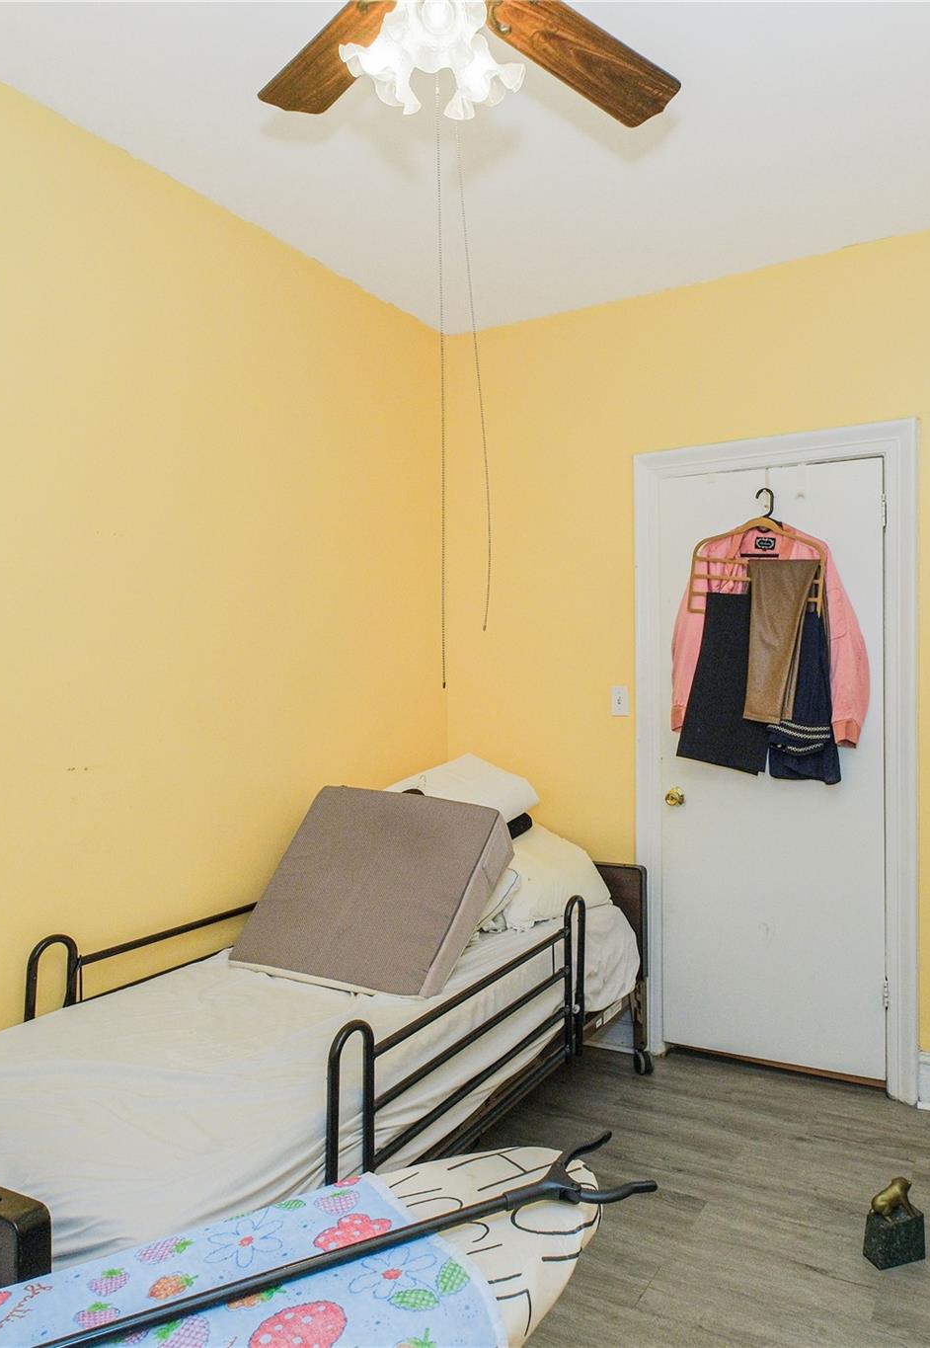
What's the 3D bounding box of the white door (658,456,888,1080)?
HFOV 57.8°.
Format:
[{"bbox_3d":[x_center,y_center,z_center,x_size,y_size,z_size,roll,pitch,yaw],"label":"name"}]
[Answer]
[{"bbox_3d":[1.053,0.316,2.922,0.729,2.040,0.045,0,1,24],"label":"white door"}]

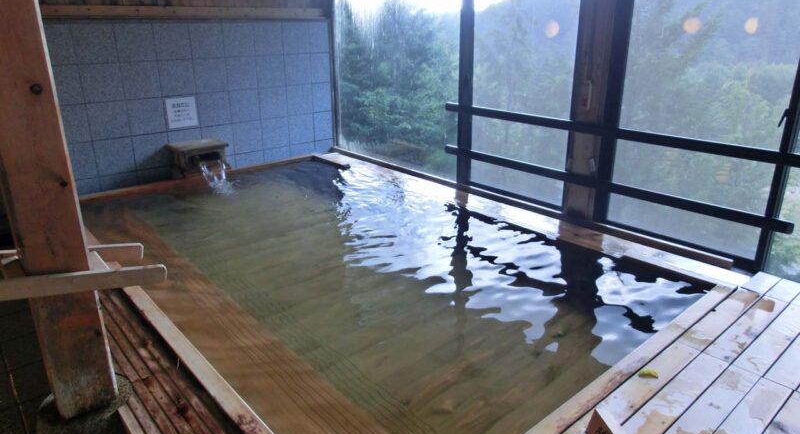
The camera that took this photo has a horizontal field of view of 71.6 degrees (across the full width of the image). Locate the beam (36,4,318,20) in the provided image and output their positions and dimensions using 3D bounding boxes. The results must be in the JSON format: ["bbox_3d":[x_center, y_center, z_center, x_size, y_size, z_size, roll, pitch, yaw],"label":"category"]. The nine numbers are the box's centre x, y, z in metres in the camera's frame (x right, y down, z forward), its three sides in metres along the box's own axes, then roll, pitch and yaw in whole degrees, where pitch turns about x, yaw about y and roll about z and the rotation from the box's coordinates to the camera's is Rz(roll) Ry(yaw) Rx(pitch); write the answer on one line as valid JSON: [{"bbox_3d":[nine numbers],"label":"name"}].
[{"bbox_3d":[-1.707,-1.730,4.712,2.481,0.099,0.066,-16,25,-38],"label":"beam"}]

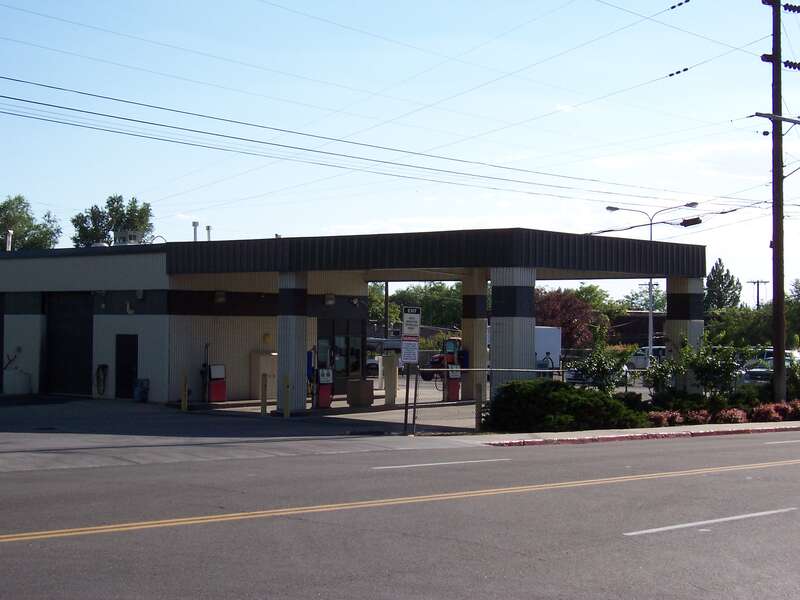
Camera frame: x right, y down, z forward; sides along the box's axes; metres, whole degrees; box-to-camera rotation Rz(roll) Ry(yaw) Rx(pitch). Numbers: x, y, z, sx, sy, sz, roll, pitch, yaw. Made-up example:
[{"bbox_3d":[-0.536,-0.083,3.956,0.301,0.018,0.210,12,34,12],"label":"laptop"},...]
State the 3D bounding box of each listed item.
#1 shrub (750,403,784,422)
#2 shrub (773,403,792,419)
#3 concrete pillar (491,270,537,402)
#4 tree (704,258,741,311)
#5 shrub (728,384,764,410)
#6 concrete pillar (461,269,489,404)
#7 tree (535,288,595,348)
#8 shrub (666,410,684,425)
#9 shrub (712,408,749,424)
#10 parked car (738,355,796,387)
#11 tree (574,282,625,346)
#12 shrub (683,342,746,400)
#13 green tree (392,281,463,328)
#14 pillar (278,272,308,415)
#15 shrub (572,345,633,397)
[{"bbox_3d":[10.073,3.073,38.046,0.800,0.493,0.950,0,-1,41],"label":"shrub"},{"bbox_3d":[10.848,3.154,39.309,0.580,0.467,0.620,0,-1,41],"label":"shrub"},{"bbox_3d":[2.991,1.242,36.600,0.840,4.190,0.900,0,-1,39],"label":"concrete pillar"},{"bbox_3d":[27.823,0.734,120.000,3.500,8.649,3.400,0,-1,13],"label":"tree"},{"bbox_3d":[10.170,2.960,40.738,1.000,0.924,1.100,0,-1,41],"label":"shrub"},{"bbox_3d":[2.601,1.317,47.900,0.580,4.430,0.780,0,-1,39],"label":"concrete pillar"},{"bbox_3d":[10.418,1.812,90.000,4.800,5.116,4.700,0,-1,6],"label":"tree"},{"bbox_3d":[6.767,2.908,34.120,0.460,0.352,0.460,1,-1,0],"label":"shrub"},{"bbox_3d":[8.414,2.948,35.300,0.750,0.372,0.900,0,-1,39],"label":"shrub"},{"bbox_3d":[16.921,3.238,63.500,1.780,1.450,4.600,0,-1,30],"label":"parked car"},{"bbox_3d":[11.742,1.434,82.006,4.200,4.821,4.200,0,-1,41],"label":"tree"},{"bbox_3d":[8.846,2.063,39.000,1.500,1.849,1.650,0,-1,39],"label":"shrub"},{"bbox_3d":[2.102,1.634,110.000,6.000,6.043,5.800,0,-1,1],"label":"green tree"},{"bbox_3d":[-3.245,1.269,41.931,0.660,4.202,0.600,0,-1,41],"label":"pillar"},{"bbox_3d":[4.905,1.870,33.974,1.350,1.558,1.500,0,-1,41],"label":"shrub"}]

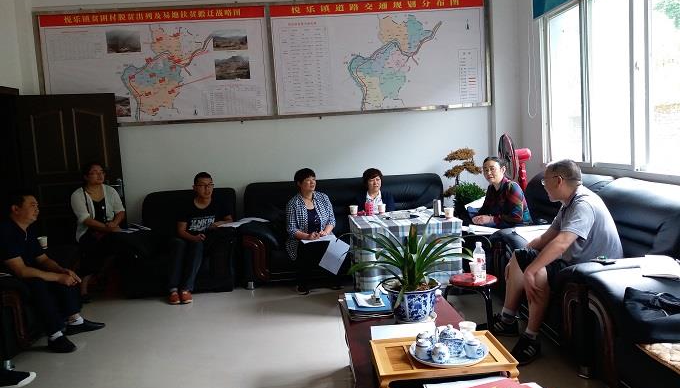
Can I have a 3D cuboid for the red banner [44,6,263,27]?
[{"bbox_3d":[-1.958,-1.861,5.771,2.340,0.121,0.020,-4,6,-3],"label":"red banner"}]

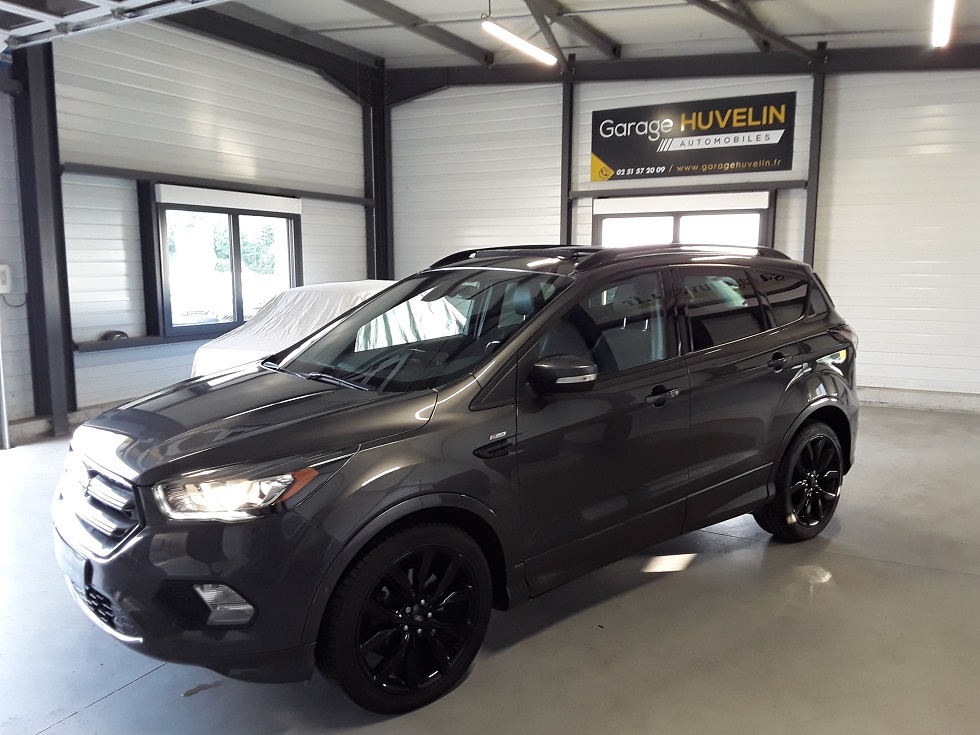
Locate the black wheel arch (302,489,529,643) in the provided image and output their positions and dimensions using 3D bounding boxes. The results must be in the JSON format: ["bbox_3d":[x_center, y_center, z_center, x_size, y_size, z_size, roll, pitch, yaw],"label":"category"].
[{"bbox_3d":[-0.276,0.690,2.696,0.910,0.520,0.160,-6,10,-38],"label":"black wheel arch"}]

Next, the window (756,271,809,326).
[{"bbox_3d":[1.675,-0.397,4.341,0.481,0.314,0.035,-7,-9,-43],"label":"window"}]

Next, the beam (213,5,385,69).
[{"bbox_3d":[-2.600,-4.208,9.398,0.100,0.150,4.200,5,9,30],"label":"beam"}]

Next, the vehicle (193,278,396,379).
[{"bbox_3d":[-1.426,-0.314,8.811,1.660,1.440,3.600,4,9,30],"label":"vehicle"}]

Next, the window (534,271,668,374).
[{"bbox_3d":[0.495,-0.196,3.345,0.950,0.465,0.045,-6,-10,-39],"label":"window"}]

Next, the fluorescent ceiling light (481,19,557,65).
[{"bbox_3d":[0.305,-2.979,7.066,0.130,0.080,1.400,5,9,30],"label":"fluorescent ceiling light"}]

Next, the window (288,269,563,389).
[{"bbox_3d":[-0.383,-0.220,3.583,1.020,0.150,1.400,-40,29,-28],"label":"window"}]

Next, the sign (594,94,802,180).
[{"bbox_3d":[2.353,-2.729,9.156,2.450,0.860,0.040,4,9,30],"label":"sign"}]

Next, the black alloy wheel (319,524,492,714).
[{"bbox_3d":[-0.310,0.871,2.756,0.690,0.690,0.235,-7,10,-41],"label":"black alloy wheel"}]

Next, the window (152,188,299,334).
[{"bbox_3d":[-2.903,-1.206,8.771,0.170,1.570,2.070,4,9,30],"label":"window"}]

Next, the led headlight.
[{"bbox_3d":[-0.768,0.387,2.448,0.540,0.205,0.370,-6,10,-39],"label":"led headlight"}]

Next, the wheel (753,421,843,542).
[{"bbox_3d":[1.790,0.641,4.429,0.690,0.690,0.235,-6,10,-38],"label":"wheel"}]

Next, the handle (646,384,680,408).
[{"bbox_3d":[0.767,0.124,3.395,0.220,0.085,0.055,-6,10,-39],"label":"handle"}]

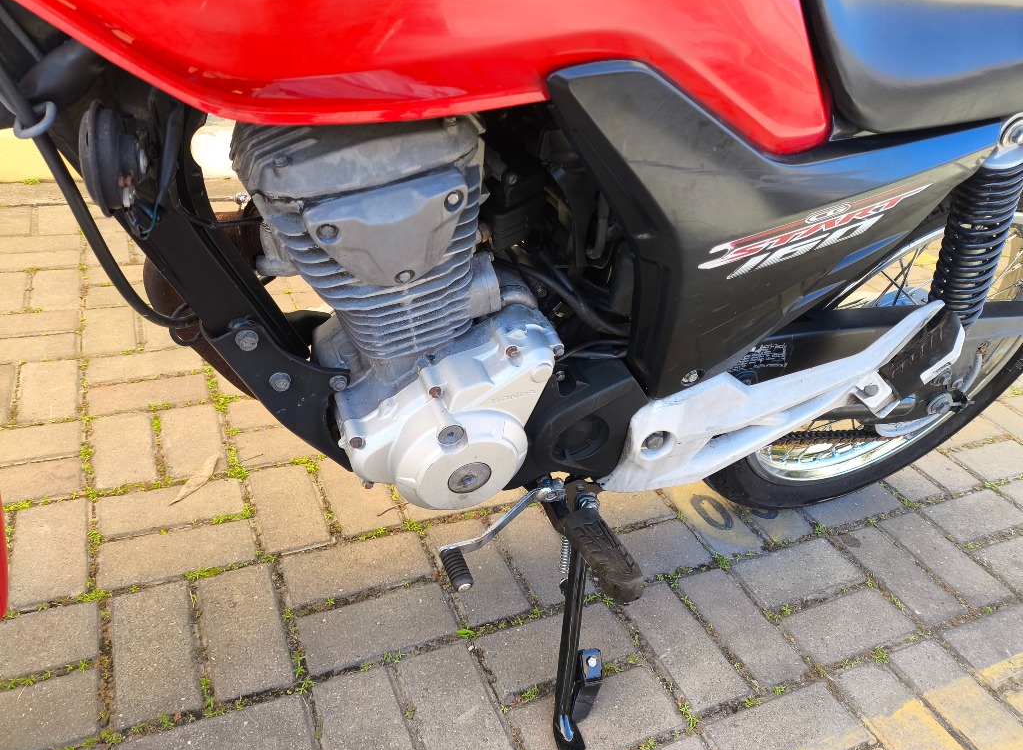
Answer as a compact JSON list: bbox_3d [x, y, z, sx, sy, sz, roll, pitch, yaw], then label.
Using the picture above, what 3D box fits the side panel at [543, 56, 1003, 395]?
[{"bbox_3d":[0.207,-0.119,0.698,0.475,0.325,0.080,-4,42,-21],"label":"side panel"}]

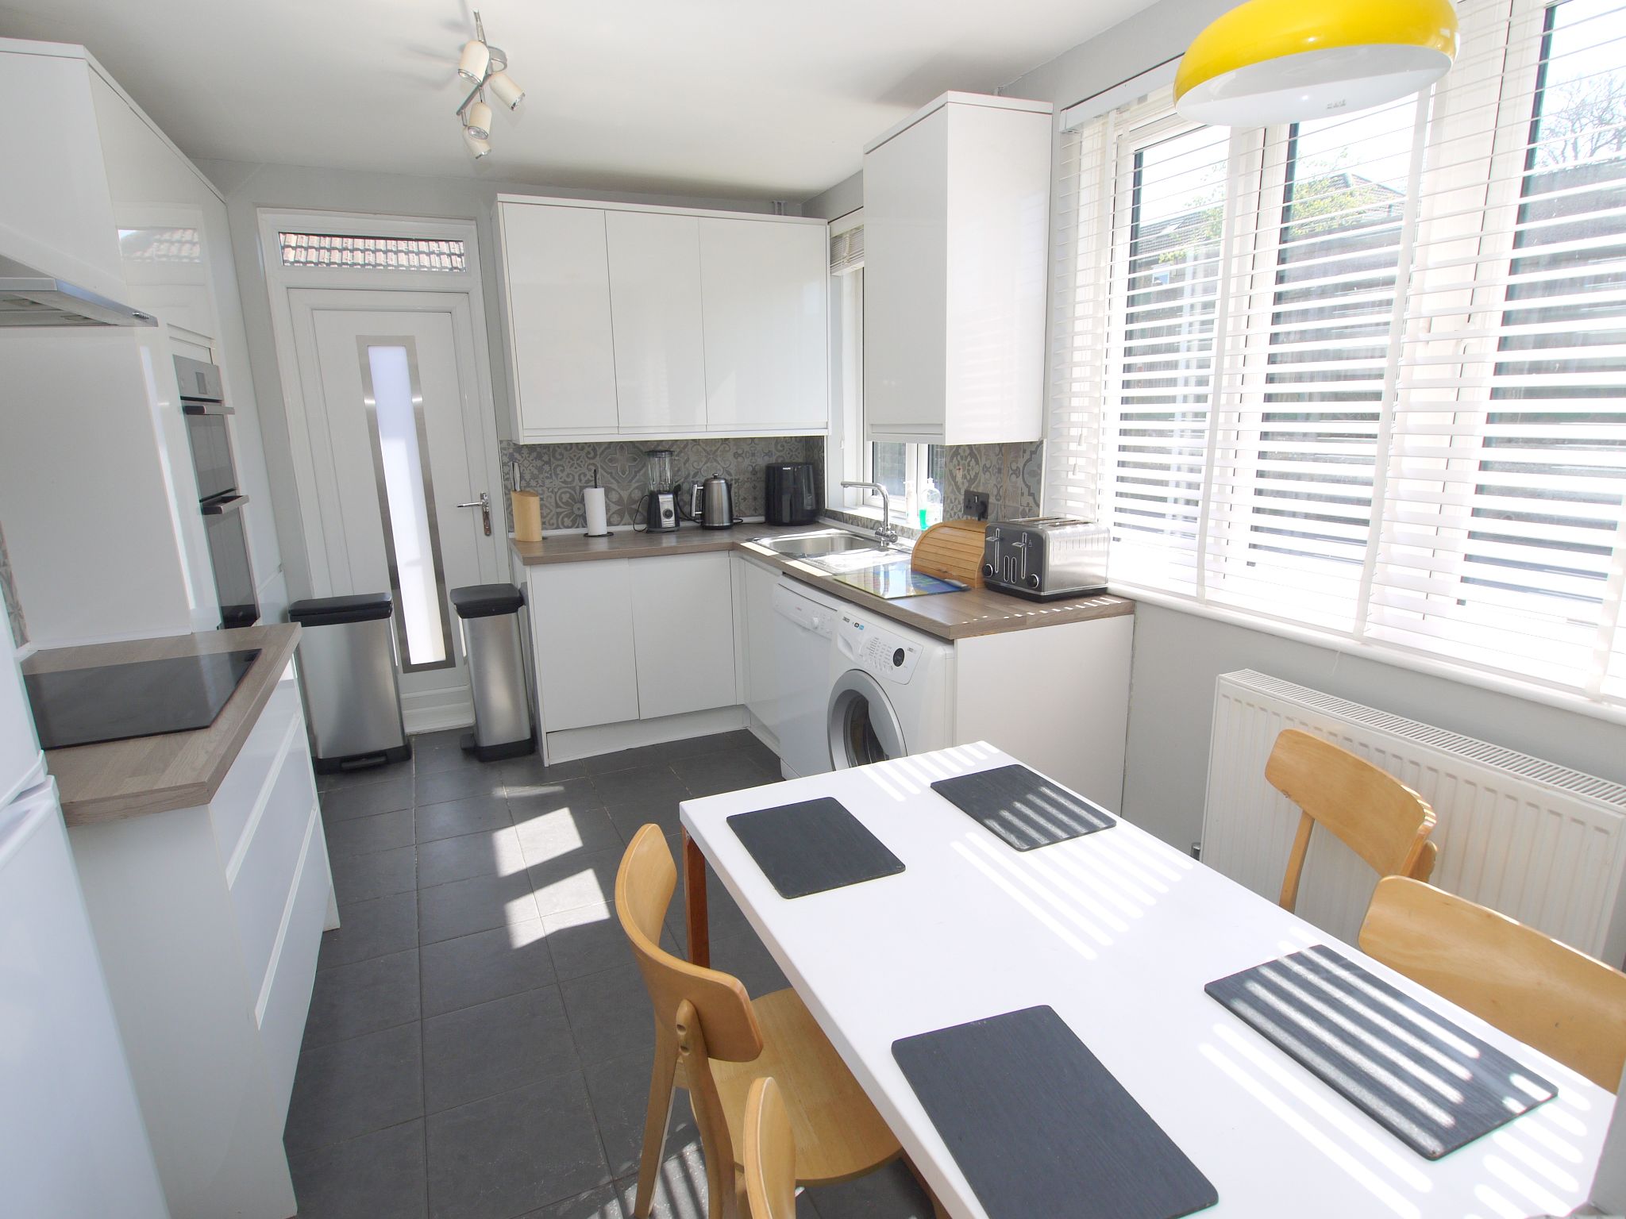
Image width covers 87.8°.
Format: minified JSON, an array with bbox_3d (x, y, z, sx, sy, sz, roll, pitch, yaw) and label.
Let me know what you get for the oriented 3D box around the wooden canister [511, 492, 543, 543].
[{"bbox_3d":[-1.321,-0.432,3.906,0.115,0.225,0.100,-7,15,-24],"label":"wooden canister"}]

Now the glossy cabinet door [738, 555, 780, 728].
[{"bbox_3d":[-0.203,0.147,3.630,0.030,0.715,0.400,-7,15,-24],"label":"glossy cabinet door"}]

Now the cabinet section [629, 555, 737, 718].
[{"bbox_3d":[-0.579,0.112,3.798,0.455,0.724,0.020,-7,15,-24],"label":"cabinet section"}]

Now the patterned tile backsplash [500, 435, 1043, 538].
[{"bbox_3d":[-0.334,-0.436,3.296,1.500,0.440,1.910,-7,14,-23],"label":"patterned tile backsplash"}]

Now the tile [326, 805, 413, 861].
[{"bbox_3d":[-1.619,0.827,3.064,0.330,0.010,0.330,-7,14,-24],"label":"tile"}]

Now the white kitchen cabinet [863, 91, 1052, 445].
[{"bbox_3d":[0.451,-1.042,2.755,0.358,0.964,0.512,-7,14,-23],"label":"white kitchen cabinet"}]

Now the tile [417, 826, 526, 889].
[{"bbox_3d":[-1.165,0.848,2.881,0.328,0.010,0.324,-7,14,-24],"label":"tile"}]

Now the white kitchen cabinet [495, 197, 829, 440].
[{"bbox_3d":[-0.662,-1.282,3.904,1.437,0.974,0.370,-7,14,-24],"label":"white kitchen cabinet"}]

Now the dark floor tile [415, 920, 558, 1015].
[{"bbox_3d":[-0.892,0.978,2.316,0.330,0.010,0.330,-7,14,-24],"label":"dark floor tile"}]

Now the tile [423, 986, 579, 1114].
[{"bbox_3d":[-0.749,1.041,2.019,0.330,0.010,0.330,-7,14,-24],"label":"tile"}]

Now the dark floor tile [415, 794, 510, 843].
[{"bbox_3d":[-1.304,0.784,3.168,0.328,0.010,0.324,-7,14,-24],"label":"dark floor tile"}]

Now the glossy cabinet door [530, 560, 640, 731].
[{"bbox_3d":[-0.965,0.160,3.623,0.400,0.724,0.020,-7,15,-24],"label":"glossy cabinet door"}]

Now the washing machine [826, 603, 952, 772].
[{"bbox_3d":[0.453,0.424,2.673,0.580,0.850,0.600,-7,14,-23],"label":"washing machine"}]

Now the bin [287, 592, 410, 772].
[{"bbox_3d":[-2.003,0.311,3.696,0.380,0.715,0.290,-7,15,-24],"label":"bin"}]

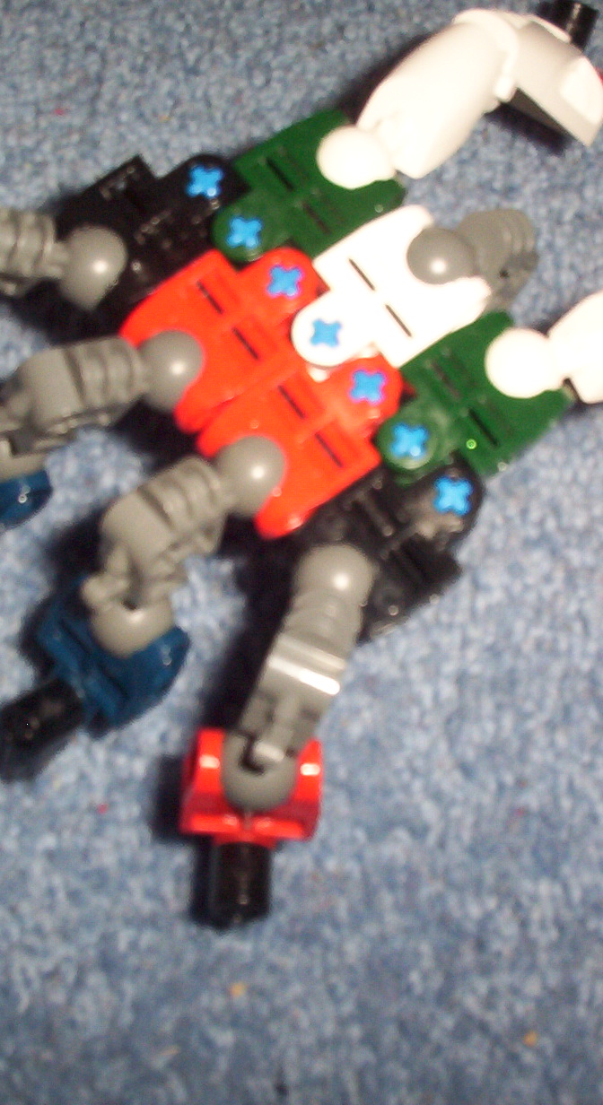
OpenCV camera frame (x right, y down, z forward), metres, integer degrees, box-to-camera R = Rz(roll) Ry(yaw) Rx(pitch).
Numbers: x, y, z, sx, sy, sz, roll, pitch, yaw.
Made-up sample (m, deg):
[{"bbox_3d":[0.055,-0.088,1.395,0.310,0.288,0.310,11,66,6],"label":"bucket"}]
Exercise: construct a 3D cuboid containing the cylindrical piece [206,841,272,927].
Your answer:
[{"bbox_3d":[-0.007,0.038,0.191,0.007,0.007,0.009,5,69,-4],"label":"cylindrical piece"}]

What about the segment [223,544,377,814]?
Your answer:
[{"bbox_3d":[-0.001,0.015,0.186,0.009,0.013,0.034,22,108,2],"label":"segment"}]

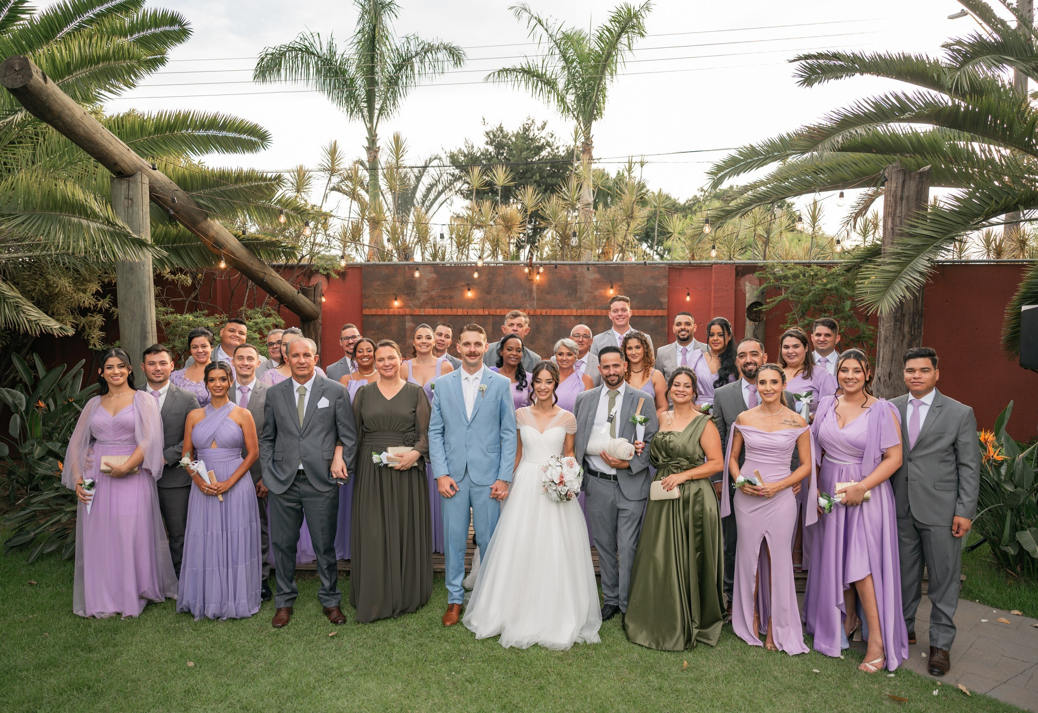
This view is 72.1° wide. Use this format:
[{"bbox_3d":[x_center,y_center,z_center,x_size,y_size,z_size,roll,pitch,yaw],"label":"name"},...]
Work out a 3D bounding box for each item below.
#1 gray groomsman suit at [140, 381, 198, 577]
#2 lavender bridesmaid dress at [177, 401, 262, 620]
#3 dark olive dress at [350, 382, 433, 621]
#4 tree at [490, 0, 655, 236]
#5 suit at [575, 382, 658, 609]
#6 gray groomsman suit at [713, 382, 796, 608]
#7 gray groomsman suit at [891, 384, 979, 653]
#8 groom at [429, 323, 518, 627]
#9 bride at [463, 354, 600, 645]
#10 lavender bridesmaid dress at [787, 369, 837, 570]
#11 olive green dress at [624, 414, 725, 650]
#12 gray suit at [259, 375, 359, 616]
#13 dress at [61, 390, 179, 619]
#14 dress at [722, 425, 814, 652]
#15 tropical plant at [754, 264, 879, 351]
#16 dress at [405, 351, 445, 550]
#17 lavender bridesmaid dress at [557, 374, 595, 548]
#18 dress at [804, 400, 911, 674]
[{"bbox_3d":[-2.441,0.852,4.827,0.550,1.380,0.330,-1,4,-19],"label":"gray groomsman suit"},{"bbox_3d":[-1.913,0.955,4.553,0.501,1.351,0.460,-1,5,-15],"label":"lavender bridesmaid dress"},{"bbox_3d":[-0.811,0.895,4.508,0.520,1.477,0.420,0,5,-6],"label":"dark olive dress"},{"bbox_3d":[1.086,-3.189,14.821,3.400,8.200,3.300,0,4,0],"label":"tree"},{"bbox_3d":[0.611,0.871,4.456,0.523,1.433,0.360,1,5,13],"label":"suit"},{"bbox_3d":[1.520,0.857,4.616,0.508,1.436,0.340,2,5,20],"label":"gray groomsman suit"},{"bbox_3d":[2.333,0.902,4.017,0.462,1.443,0.400,3,6,34],"label":"gray groomsman suit"},{"bbox_3d":[-0.281,0.700,4.396,0.560,1.820,0.360,0,4,-4],"label":"groom"},{"bbox_3d":[0.085,0.819,4.374,0.780,1.585,0.820,0,4,1],"label":"bride"},{"bbox_3d":[1.979,0.754,5.079,0.531,1.365,0.420,2,5,20],"label":"lavender bridesmaid dress"},{"bbox_3d":[0.934,0.984,4.275,0.580,1.270,0.580,1,4,11],"label":"olive green dress"},{"bbox_3d":[-1.304,0.840,4.405,0.600,1.460,0.340,-1,4,-12],"label":"gray suit"},{"bbox_3d":[-2.625,0.911,4.691,0.700,1.360,0.520,-2,4,-24],"label":"dress"},{"bbox_3d":[1.442,1.024,4.128,0.524,1.283,0.450,2,5,22],"label":"dress"},{"bbox_3d":[3.146,0.163,7.539,1.400,2.250,1.200,1,5,10],"label":"tropical plant"},{"bbox_3d":[-0.716,0.727,5.430,0.500,1.450,0.420,-1,4,-8],"label":"dress"},{"bbox_3d":[0.416,0.772,5.503,0.480,1.330,0.420,0,4,4],"label":"lavender bridesmaid dress"},{"bbox_3d":[1.889,0.946,3.991,0.527,1.460,0.500,3,6,36],"label":"dress"}]

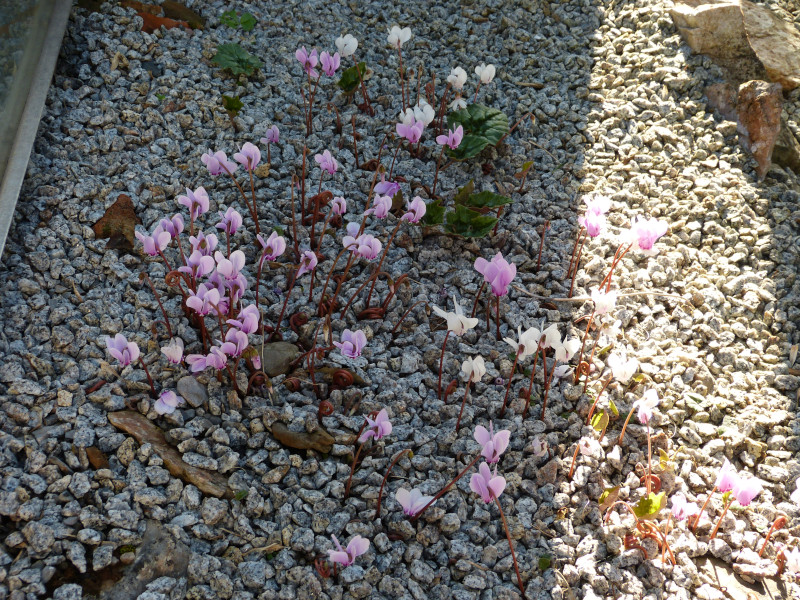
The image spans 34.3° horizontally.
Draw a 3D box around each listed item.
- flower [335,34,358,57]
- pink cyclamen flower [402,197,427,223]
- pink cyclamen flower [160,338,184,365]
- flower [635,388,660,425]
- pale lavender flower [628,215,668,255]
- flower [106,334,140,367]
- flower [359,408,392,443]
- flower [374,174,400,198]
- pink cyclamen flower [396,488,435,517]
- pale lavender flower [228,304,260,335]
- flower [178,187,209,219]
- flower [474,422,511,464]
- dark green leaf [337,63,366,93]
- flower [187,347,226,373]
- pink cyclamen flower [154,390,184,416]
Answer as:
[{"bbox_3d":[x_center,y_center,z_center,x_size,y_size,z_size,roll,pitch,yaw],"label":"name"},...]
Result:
[{"bbox_3d":[-0.058,-0.275,1.401,0.025,0.026,0.022,13,40,16],"label":"flower"},{"bbox_3d":[0.013,-0.079,1.129,0.022,0.023,0.020,-20,42,-23],"label":"pink cyclamen flower"},{"bbox_3d":[-0.202,0.045,1.150,0.019,0.020,0.021,0,35,0],"label":"pink cyclamen flower"},{"bbox_3d":[0.198,0.085,1.034,0.021,0.028,0.023,9,38,11],"label":"flower"},{"bbox_3d":[0.192,-0.051,1.000,0.029,0.026,0.025,0,36,0],"label":"pale lavender flower"},{"bbox_3d":[-0.236,0.043,1.106,0.029,0.026,0.027,-9,38,-12],"label":"flower"},{"bbox_3d":[-0.017,0.093,0.955,0.025,0.026,0.021,-13,40,-16],"label":"flower"},{"bbox_3d":[-0.011,-0.105,1.194,0.024,0.021,0.020,-20,42,-23],"label":"flower"},{"bbox_3d":[0.012,0.155,0.989,0.029,0.022,0.026,1,37,1],"label":"pink cyclamen flower"},{"bbox_3d":[-0.126,0.016,1.048,0.026,0.025,0.021,-20,42,-23],"label":"pale lavender flower"},{"bbox_3d":[-0.185,-0.086,1.160,0.026,0.026,0.024,-26,42,-32],"label":"flower"},{"bbox_3d":[0.069,0.107,0.964,0.027,0.030,0.026,3,37,4],"label":"flower"},{"bbox_3d":[-0.057,-0.261,1.527,0.035,0.036,0.025,-1,37,-2],"label":"dark green leaf"},{"bbox_3d":[-0.148,0.045,0.985,0.031,0.017,0.021,0,36,0],"label":"flower"},{"bbox_3d":[-0.199,0.089,1.115,0.024,0.018,0.023,0,35,0],"label":"pink cyclamen flower"}]

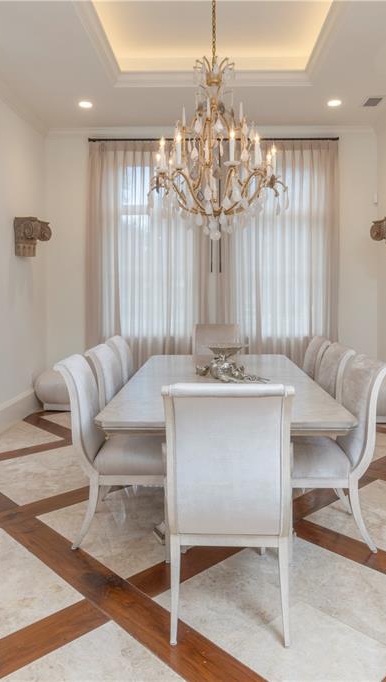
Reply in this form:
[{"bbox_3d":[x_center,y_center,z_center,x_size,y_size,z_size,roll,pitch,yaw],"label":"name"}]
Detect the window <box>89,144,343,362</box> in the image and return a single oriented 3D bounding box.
[{"bbox_3d":[0.233,-0.949,5.430,2.984,2.937,0.159,0,3,3],"label":"window"}]

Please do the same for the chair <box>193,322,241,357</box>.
[{"bbox_3d":[0.232,0.350,4.420,0.580,0.970,0.650,0,5,2],"label":"chair"}]

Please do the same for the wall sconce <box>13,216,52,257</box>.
[{"bbox_3d":[-1.693,-1.077,4.835,0.248,0.402,0.417,0,3,3],"label":"wall sconce"}]

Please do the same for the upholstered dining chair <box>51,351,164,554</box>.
[{"bbox_3d":[-0.400,0.575,2.600,0.650,0.970,0.600,0,5,2],"label":"upholstered dining chair"}]

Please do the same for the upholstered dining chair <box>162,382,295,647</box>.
[{"bbox_3d":[0.162,0.629,2.020,0.566,1.013,0.655,0,3,3],"label":"upholstered dining chair"}]

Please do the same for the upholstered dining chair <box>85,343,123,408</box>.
[{"bbox_3d":[-0.382,0.514,3.157,0.616,0.993,0.506,0,3,3],"label":"upholstered dining chair"}]

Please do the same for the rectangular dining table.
[{"bbox_3d":[0.200,0.635,3.180,1.200,0.770,2.150,0,5,2],"label":"rectangular dining table"}]

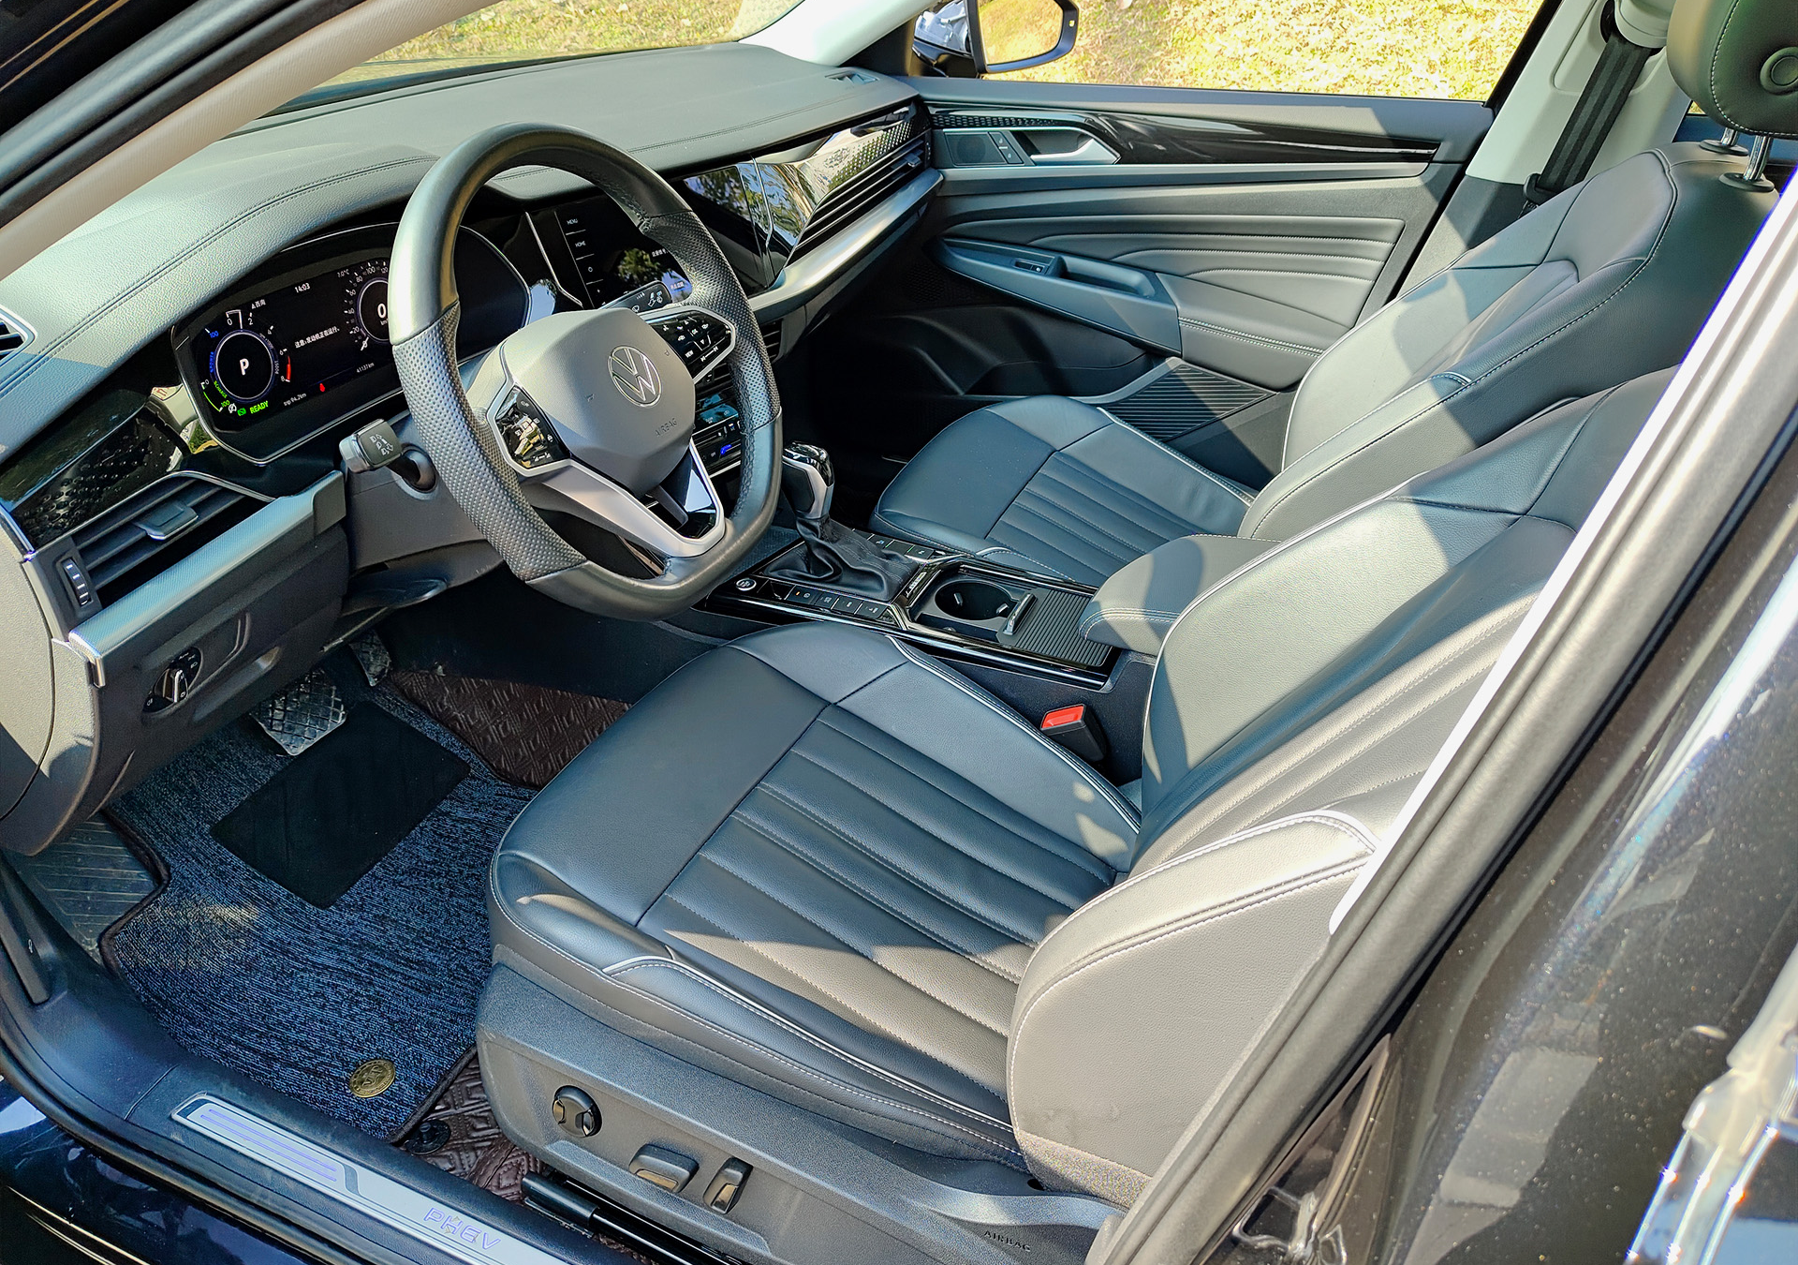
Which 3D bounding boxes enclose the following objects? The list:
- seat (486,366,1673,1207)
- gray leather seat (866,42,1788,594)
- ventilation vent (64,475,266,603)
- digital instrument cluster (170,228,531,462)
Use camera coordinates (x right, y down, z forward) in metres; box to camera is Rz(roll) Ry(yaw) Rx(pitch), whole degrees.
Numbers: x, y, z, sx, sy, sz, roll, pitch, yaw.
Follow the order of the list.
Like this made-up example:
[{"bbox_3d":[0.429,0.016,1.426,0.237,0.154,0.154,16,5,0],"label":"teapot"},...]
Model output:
[{"bbox_3d":[0.133,0.084,0.943,0.950,0.910,0.530,13,36,23],"label":"seat"},{"bbox_3d":[0.454,-0.283,1.493,0.950,0.910,0.530,13,36,23],"label":"gray leather seat"},{"bbox_3d":[-0.522,-0.075,0.878,0.045,0.064,0.158,4,32,28],"label":"ventilation vent"},{"bbox_3d":[-0.434,-0.267,1.033,0.050,0.127,0.315,-4,28,32],"label":"digital instrument cluster"}]

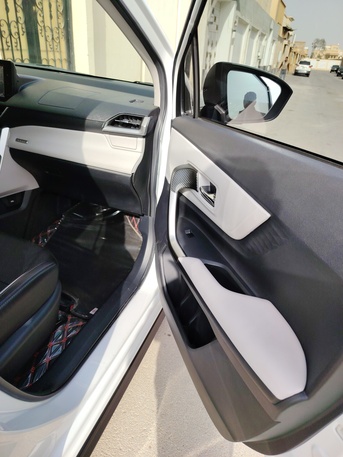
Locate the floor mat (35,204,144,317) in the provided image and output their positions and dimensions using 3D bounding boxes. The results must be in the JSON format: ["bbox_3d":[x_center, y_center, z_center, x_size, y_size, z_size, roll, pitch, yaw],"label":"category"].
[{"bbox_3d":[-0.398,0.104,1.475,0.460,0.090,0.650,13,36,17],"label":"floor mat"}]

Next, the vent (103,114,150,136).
[{"bbox_3d":[-0.168,-0.399,1.218,0.185,0.077,0.055,13,29,17],"label":"vent"}]

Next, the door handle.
[{"bbox_3d":[0.114,-0.103,0.985,0.032,0.037,0.085,-10,31,-24],"label":"door handle"}]

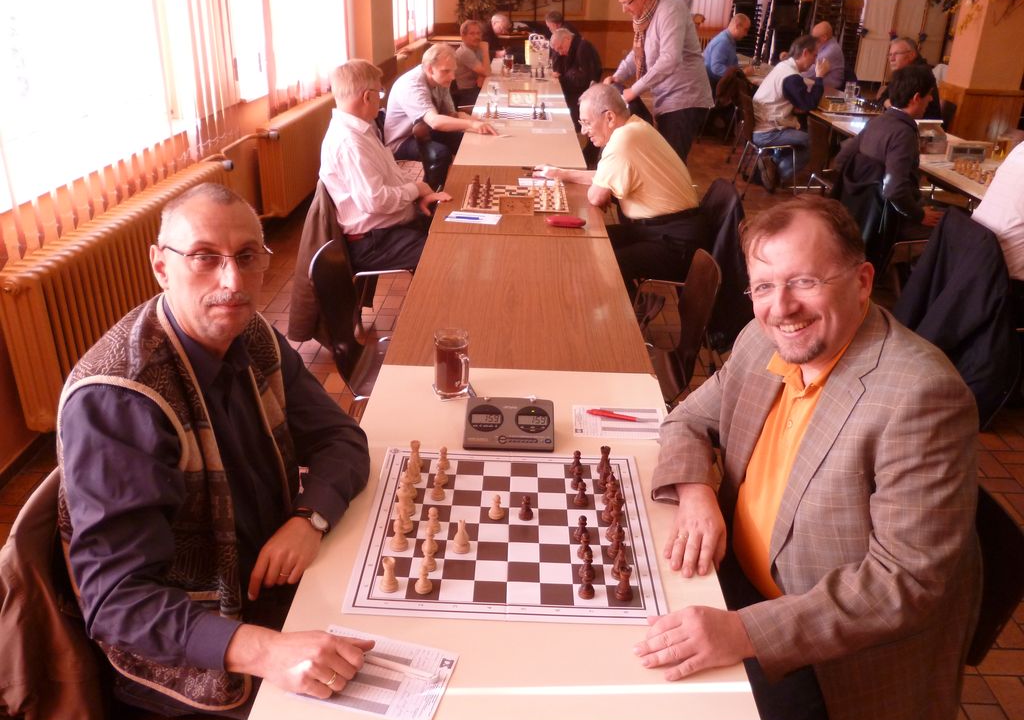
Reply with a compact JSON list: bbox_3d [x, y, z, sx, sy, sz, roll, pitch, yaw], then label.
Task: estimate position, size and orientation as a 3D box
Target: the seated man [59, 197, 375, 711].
[{"bbox_3d":[-0.438,0.387,1.482,0.730,1.350,0.600,20,30,34],"label":"seated man"}]

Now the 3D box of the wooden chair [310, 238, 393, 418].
[{"bbox_3d":[-0.383,0.045,2.833,0.530,0.840,0.460,2,25,0],"label":"wooden chair"}]

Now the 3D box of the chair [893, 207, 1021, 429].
[{"bbox_3d":[2.078,-0.182,3.487,0.550,0.850,0.490,2,25,0],"label":"chair"}]

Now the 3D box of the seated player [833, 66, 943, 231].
[{"bbox_3d":[2.033,-0.887,4.434,0.780,1.305,0.550,-1,25,-7],"label":"seated player"}]

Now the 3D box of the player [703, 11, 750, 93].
[{"bbox_3d":[2.312,-3.077,9.070,0.780,1.325,0.520,1,25,-2],"label":"player"}]

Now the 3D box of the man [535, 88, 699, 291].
[{"bbox_3d":[0.521,-0.673,4.011,0.780,1.270,0.680,2,25,0],"label":"man"}]

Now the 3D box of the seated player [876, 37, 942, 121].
[{"bbox_3d":[3.192,-1.941,6.771,0.760,1.290,0.560,0,25,-5],"label":"seated player"}]

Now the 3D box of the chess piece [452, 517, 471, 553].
[{"bbox_3d":[-0.090,0.317,1.504,0.031,0.062,0.031,11,26,18],"label":"chess piece"}]

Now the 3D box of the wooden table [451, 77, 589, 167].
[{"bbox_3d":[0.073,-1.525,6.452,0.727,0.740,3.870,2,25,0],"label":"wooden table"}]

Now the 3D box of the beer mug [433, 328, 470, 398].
[{"bbox_3d":[-0.138,0.010,1.996,0.082,0.141,0.110,-11,28,-25],"label":"beer mug"}]

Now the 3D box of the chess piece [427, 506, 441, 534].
[{"bbox_3d":[-0.145,0.299,1.555,0.029,0.049,0.029,2,25,0],"label":"chess piece"}]

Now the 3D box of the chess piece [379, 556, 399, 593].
[{"bbox_3d":[-0.201,0.351,1.359,0.032,0.052,0.032,2,25,0],"label":"chess piece"}]

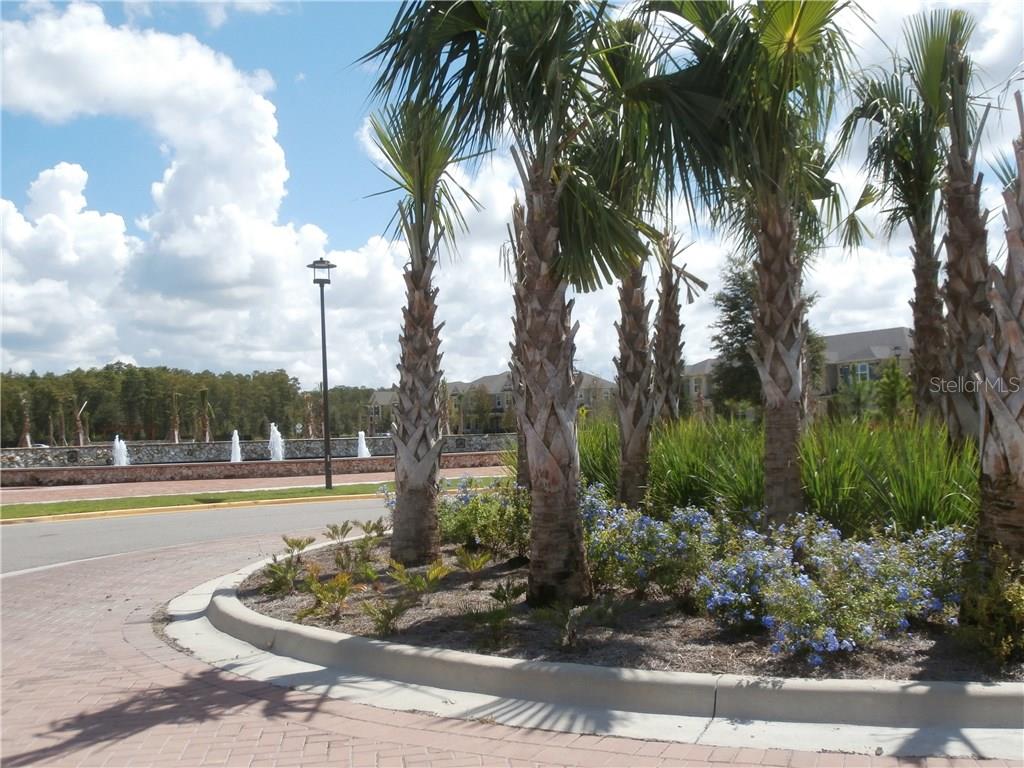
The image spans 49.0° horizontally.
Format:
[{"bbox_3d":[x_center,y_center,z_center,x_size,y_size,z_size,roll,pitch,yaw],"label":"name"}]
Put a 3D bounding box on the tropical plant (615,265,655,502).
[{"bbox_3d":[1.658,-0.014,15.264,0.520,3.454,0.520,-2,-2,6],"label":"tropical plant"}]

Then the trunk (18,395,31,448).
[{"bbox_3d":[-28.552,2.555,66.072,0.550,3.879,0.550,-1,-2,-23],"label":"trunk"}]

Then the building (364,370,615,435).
[{"bbox_3d":[-3.080,2.707,161.009,34.000,9.000,14.000,-3,-2,30],"label":"building"}]

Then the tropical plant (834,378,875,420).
[{"bbox_3d":[9.741,0.989,31.971,1.250,2.350,1.250,-2,-2,0],"label":"tropical plant"}]

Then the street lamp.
[{"bbox_3d":[-4.381,-0.257,26.400,0.680,5.435,0.680,-2,-2,-9],"label":"street lamp"}]

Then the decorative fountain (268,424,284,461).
[{"bbox_3d":[-8.163,2.006,38.965,0.580,1.400,0.580,-2,-2,0],"label":"decorative fountain"}]

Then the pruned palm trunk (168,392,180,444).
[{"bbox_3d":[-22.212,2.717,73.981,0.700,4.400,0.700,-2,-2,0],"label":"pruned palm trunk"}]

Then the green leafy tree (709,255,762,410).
[{"bbox_3d":[9.371,-1.170,42.054,4.000,7.400,4.000,-2,-2,0],"label":"green leafy tree"}]

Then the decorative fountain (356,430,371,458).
[{"bbox_3d":[-5.154,2.134,39.019,0.450,1.006,0.450,-2,-2,-8],"label":"decorative fountain"}]

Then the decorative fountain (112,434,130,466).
[{"bbox_3d":[-13.379,2.313,38.521,0.580,1.130,0.580,-1,-2,-19],"label":"decorative fountain"}]

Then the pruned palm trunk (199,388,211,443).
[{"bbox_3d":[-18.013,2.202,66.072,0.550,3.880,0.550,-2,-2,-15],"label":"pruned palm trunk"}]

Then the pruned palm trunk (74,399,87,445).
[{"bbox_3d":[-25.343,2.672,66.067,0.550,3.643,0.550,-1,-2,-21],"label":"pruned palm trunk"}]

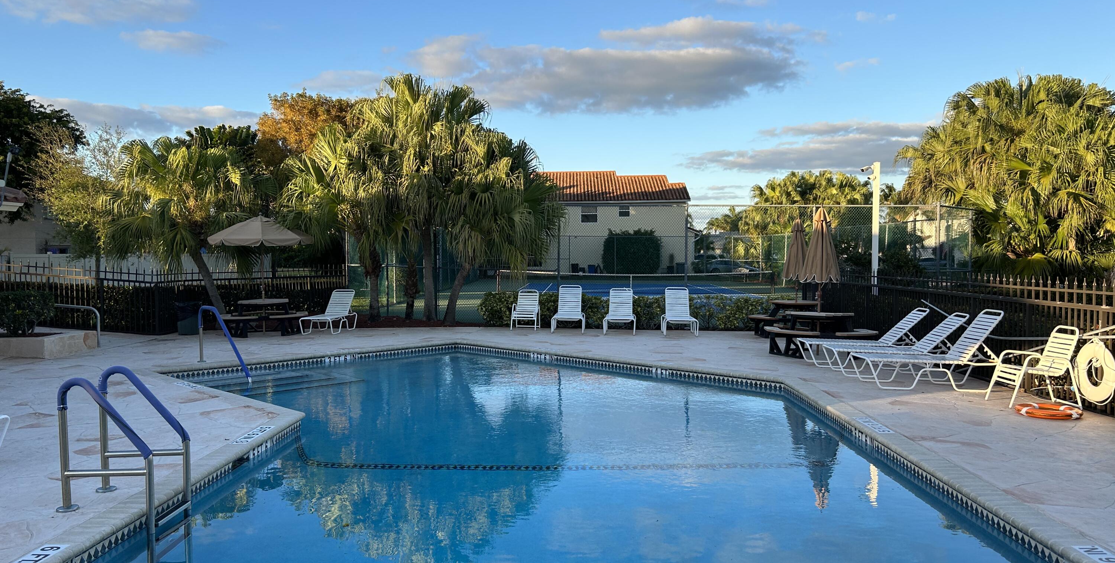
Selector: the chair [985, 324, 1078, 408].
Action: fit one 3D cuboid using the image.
[{"bbox_3d":[5.450,0.956,9.601,0.780,0.900,0.580,0,2,4],"label":"chair"}]

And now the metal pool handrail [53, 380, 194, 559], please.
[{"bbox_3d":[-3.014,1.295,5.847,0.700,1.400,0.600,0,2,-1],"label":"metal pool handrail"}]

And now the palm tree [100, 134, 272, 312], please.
[{"bbox_3d":[-9.070,-1.246,20.473,4.050,4.680,3.900,0,2,0],"label":"palm tree"}]

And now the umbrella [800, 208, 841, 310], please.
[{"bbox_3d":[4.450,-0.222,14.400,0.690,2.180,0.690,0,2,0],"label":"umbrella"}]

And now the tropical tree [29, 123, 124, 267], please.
[{"bbox_3d":[-12.357,-1.477,21.460,2.500,5.100,2.400,-1,2,-30],"label":"tropical tree"}]

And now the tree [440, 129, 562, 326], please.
[{"bbox_3d":[-1.390,-1.367,20.869,3.030,4.900,3.100,0,2,0],"label":"tree"}]

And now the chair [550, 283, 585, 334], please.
[{"bbox_3d":[0.253,0.622,18.732,0.680,0.970,1.650,0,2,3],"label":"chair"}]

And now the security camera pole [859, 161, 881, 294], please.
[{"bbox_3d":[6.846,-0.856,18.383,0.470,3.600,0.260,-1,2,-30],"label":"security camera pole"}]

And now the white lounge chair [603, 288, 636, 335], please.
[{"bbox_3d":[1.390,0.658,18.777,0.660,0.970,1.580,0,2,4],"label":"white lounge chair"}]

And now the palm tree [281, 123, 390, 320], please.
[{"bbox_3d":[-5.550,-1.504,21.266,3.000,5.150,3.100,0,2,0],"label":"palm tree"}]

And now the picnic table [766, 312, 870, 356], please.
[{"bbox_3d":[4.404,0.860,14.138,1.870,0.750,1.870,-1,2,-20],"label":"picnic table"}]

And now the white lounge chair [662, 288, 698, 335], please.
[{"bbox_3d":[2.633,0.640,18.033,0.680,0.960,1.650,0,2,5],"label":"white lounge chair"}]

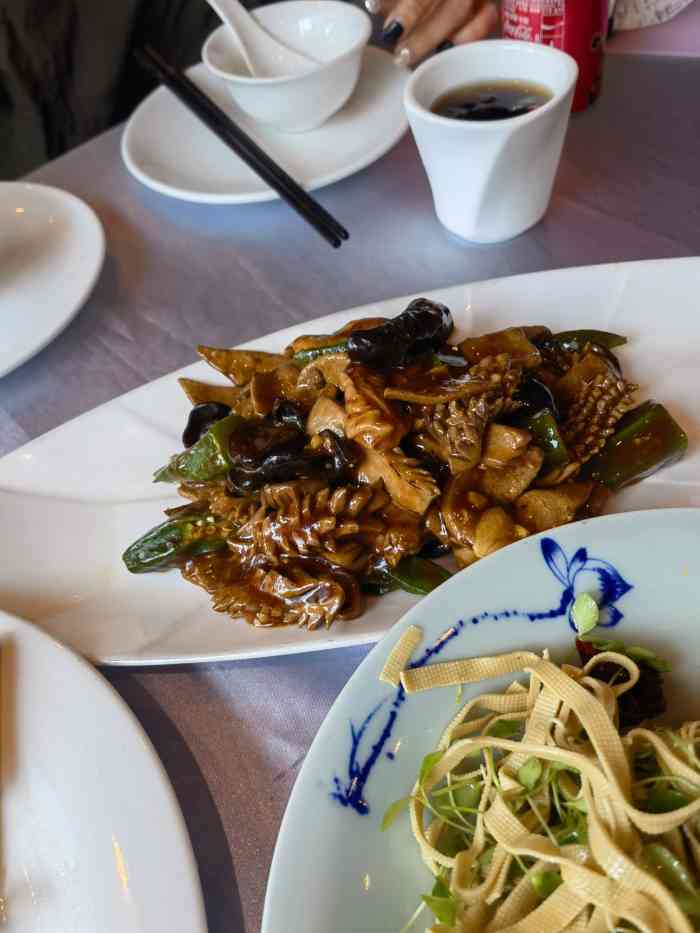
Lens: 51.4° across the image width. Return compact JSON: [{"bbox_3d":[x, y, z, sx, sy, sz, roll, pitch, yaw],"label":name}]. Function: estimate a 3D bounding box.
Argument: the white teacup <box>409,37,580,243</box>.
[{"bbox_3d":[0.068,-0.155,0.356,0.076,0.068,0.076,-5,55,6],"label":"white teacup"}]

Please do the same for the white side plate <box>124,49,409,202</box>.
[{"bbox_3d":[-0.046,-0.203,0.438,0.177,0.022,0.177,-14,54,0],"label":"white side plate"}]

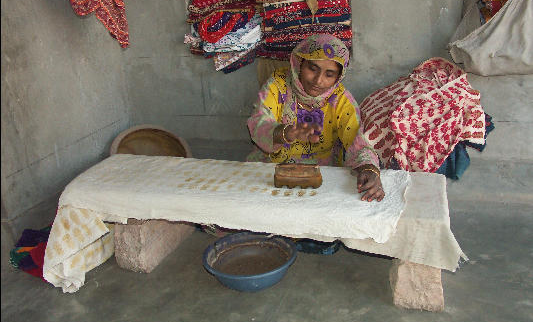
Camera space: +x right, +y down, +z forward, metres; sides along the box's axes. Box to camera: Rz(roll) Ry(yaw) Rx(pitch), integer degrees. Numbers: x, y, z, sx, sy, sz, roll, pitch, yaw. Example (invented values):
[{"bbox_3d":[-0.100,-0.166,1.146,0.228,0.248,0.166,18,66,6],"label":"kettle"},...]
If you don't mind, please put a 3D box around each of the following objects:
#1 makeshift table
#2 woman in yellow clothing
[{"bbox_3d":[-0.063,0.256,1.926,1.516,0.350,0.445,3,21,16],"label":"makeshift table"},{"bbox_3d":[0.209,-0.068,2.013,0.572,0.869,0.615,1,20,11],"label":"woman in yellow clothing"}]

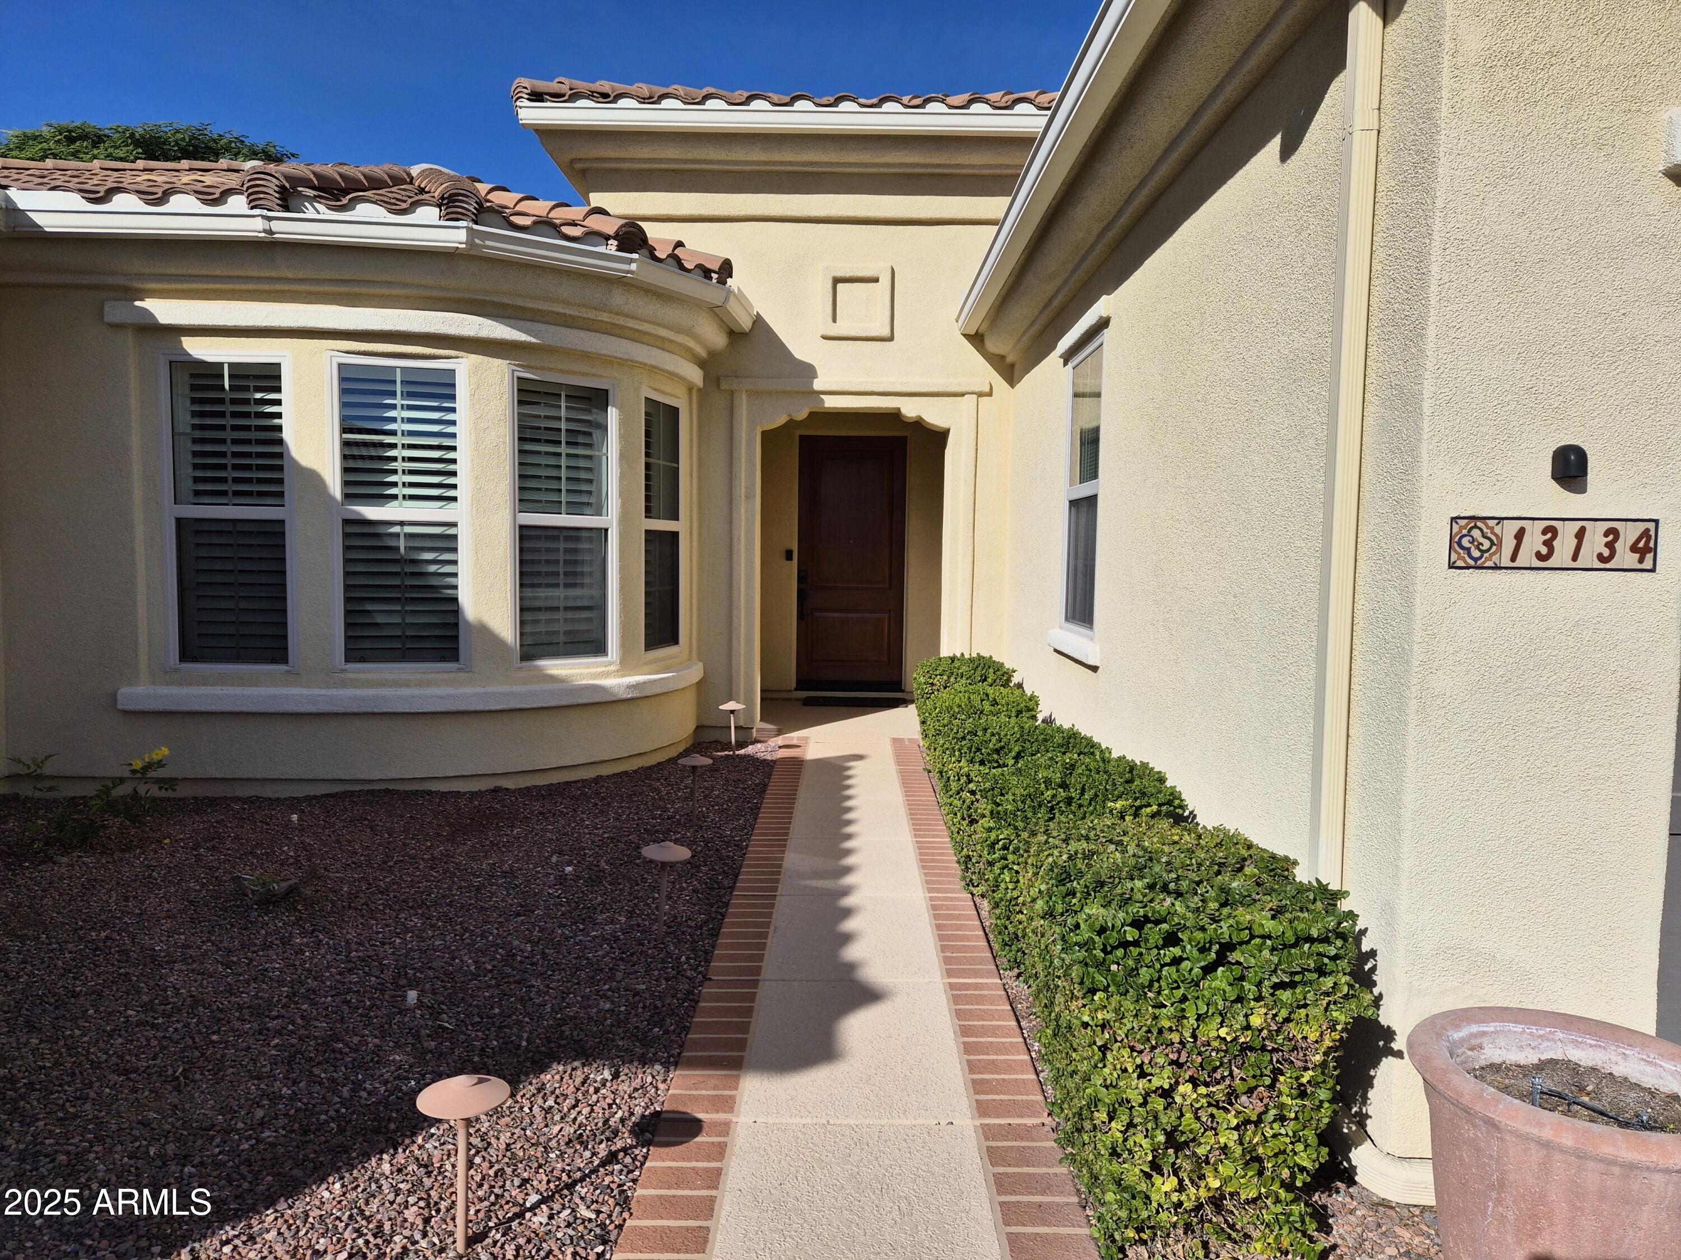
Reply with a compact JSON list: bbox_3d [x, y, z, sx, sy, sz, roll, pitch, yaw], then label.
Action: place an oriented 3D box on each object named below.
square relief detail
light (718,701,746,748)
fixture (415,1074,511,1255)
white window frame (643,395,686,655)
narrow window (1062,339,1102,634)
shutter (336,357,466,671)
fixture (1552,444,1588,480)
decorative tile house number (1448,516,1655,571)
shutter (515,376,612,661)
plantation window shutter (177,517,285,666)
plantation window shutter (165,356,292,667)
[{"bbox_3d":[0.121,-2.466,8.403,0.536,0.535,0.060,1,4,0],"label":"square relief detail"},{"bbox_3d":[-0.761,0.683,7.899,0.190,0.365,0.190,1,4,0],"label":"light"},{"bbox_3d":[-0.810,1.152,2.397,0.202,0.392,0.202,1,4,0],"label":"fixture"},{"bbox_3d":[-1.258,-0.723,7.919,0.090,1.830,0.750,2,4,13],"label":"white window frame"},{"bbox_3d":[1.296,-0.725,5.963,0.070,1.480,0.840,1,4,0],"label":"narrow window"},{"bbox_3d":[-2.579,-0.660,6.574,0.680,1.760,0.060,0,4,-11],"label":"shutter"},{"bbox_3d":[1.564,-0.357,2.373,0.068,0.074,0.050,1,4,0],"label":"fixture"},{"bbox_3d":[1.617,-0.193,2.530,0.472,0.119,0.015,1,4,0],"label":"decorative tile house number"},{"bbox_3d":[-1.736,-0.677,7.019,0.060,1.722,0.671,5,6,44],"label":"shutter"},{"bbox_3d":[-3.507,-0.226,6.452,0.640,0.850,0.060,1,4,-2],"label":"plantation window shutter"},{"bbox_3d":[-3.514,-0.668,6.482,0.680,1.760,0.060,1,4,1],"label":"plantation window shutter"}]

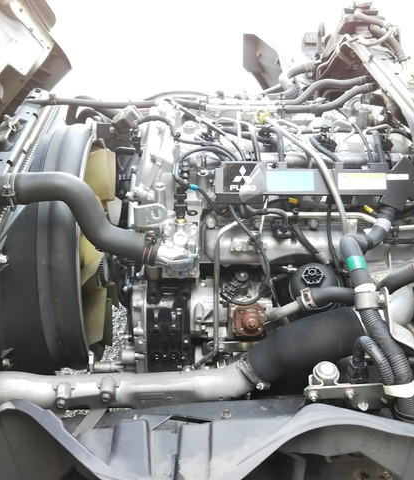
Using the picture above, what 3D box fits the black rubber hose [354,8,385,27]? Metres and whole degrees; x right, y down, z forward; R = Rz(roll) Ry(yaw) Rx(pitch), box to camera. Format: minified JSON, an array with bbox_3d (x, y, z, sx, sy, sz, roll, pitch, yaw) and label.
[{"bbox_3d":[0.396,-0.541,1.350,0.078,0.037,0.040,0,36,0],"label":"black rubber hose"}]

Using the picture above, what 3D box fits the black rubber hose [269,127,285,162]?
[{"bbox_3d":[0.122,-0.165,0.960,0.028,0.052,0.050,0,36,0],"label":"black rubber hose"}]

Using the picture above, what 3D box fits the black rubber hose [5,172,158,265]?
[{"bbox_3d":[-0.211,-0.037,0.950,0.250,0.130,0.105,0,36,0],"label":"black rubber hose"}]

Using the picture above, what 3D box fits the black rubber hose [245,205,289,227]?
[{"bbox_3d":[0.100,-0.041,0.930,0.077,0.036,0.035,0,36,0],"label":"black rubber hose"}]

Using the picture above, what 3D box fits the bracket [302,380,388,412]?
[{"bbox_3d":[0.206,0.230,0.820,0.130,0.055,0.040,0,36,0],"label":"bracket"}]

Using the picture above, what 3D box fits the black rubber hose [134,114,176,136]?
[{"bbox_3d":[-0.098,-0.213,1.030,0.080,0.035,0.035,0,36,0],"label":"black rubber hose"}]

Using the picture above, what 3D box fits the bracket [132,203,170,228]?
[{"bbox_3d":[-0.099,-0.043,0.970,0.067,0.050,0.030,0,36,0],"label":"bracket"}]

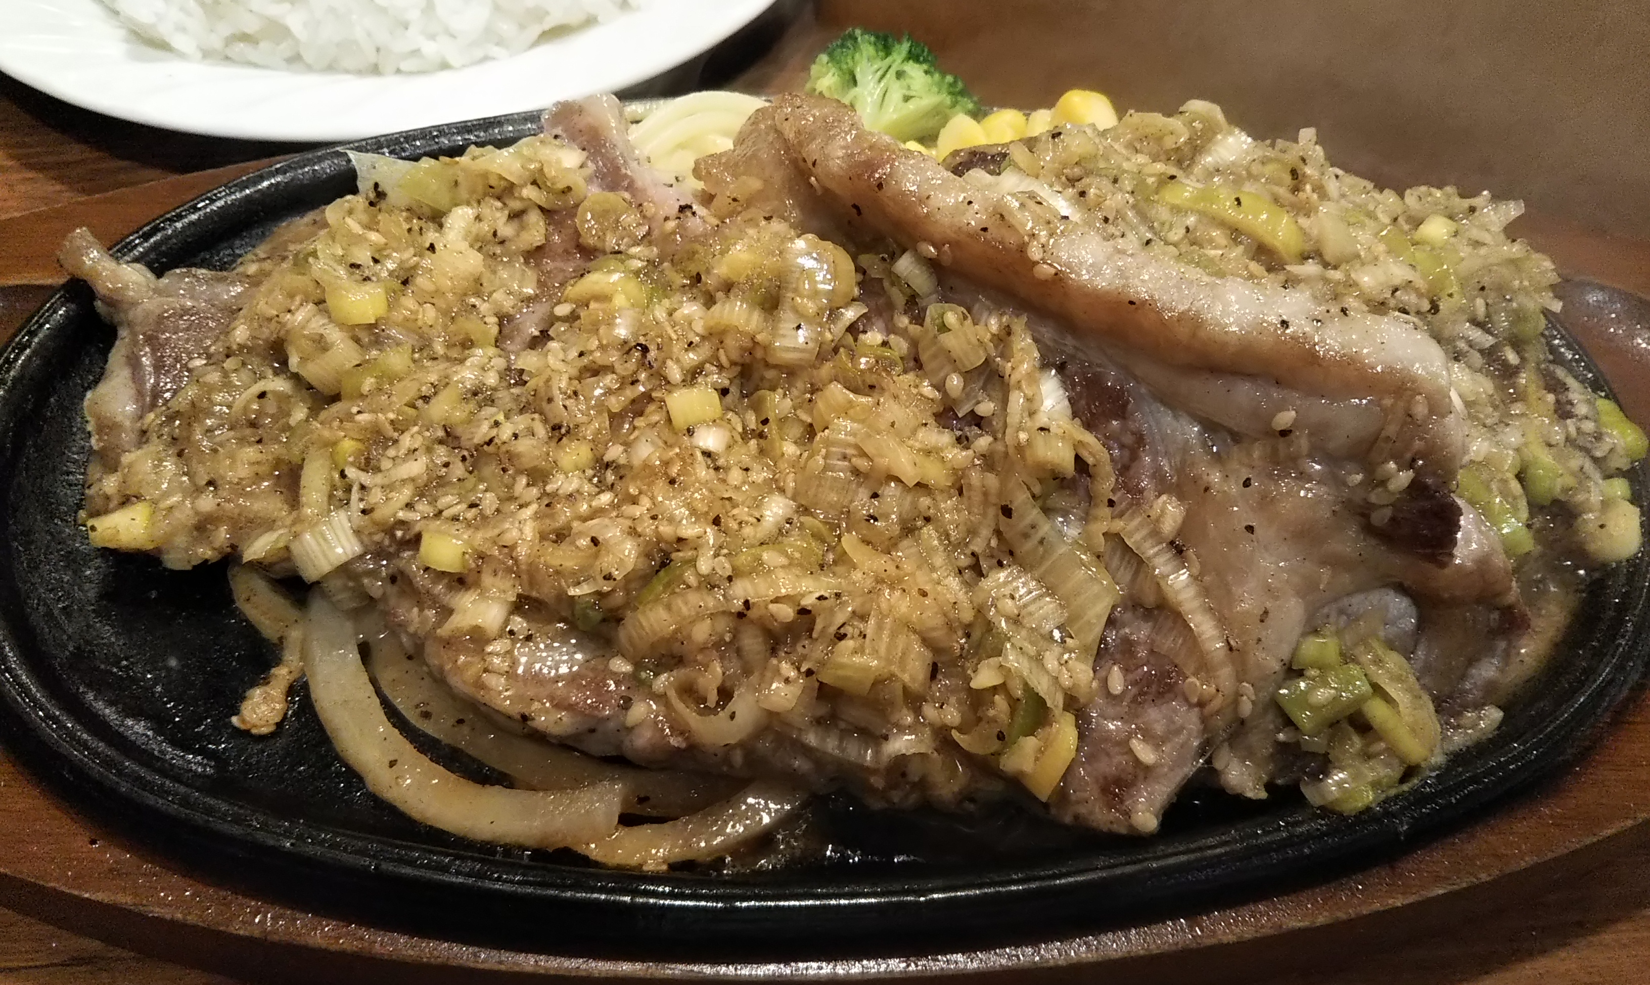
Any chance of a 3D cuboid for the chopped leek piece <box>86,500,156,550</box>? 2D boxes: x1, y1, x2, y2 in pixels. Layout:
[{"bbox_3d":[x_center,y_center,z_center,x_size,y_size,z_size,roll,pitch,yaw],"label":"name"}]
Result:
[{"bbox_3d":[-0.103,0.005,0.210,0.010,0.006,0.005,0,47,0],"label":"chopped leek piece"}]

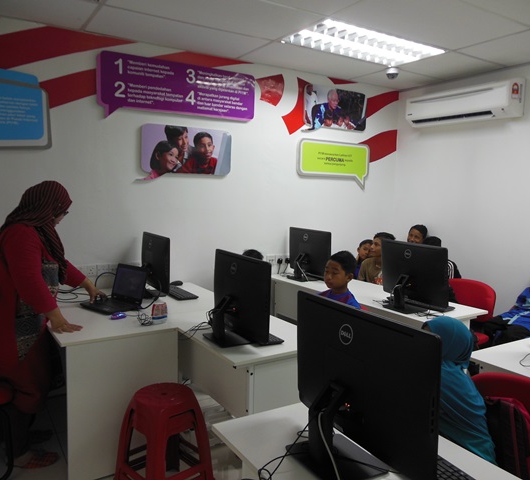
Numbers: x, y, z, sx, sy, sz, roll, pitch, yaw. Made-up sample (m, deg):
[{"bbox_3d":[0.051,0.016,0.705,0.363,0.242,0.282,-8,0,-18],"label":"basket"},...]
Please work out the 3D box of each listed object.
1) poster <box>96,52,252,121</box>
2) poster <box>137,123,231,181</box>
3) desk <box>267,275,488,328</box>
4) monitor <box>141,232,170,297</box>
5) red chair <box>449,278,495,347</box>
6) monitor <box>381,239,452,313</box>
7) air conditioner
[{"bbox_3d":[-0.639,-1.138,3.634,1.290,0.470,0.060,-3,7,-32],"label":"poster"},{"bbox_3d":[-0.638,-0.673,3.716,0.800,0.430,0.050,-3,7,-33],"label":"poster"},{"bbox_3d":[0.715,0.774,3.679,0.600,0.750,1.830,-3,7,-33],"label":"desk"},{"bbox_3d":[-0.810,0.183,3.361,0.220,0.437,0.575,-3,7,-32],"label":"monitor"},{"bbox_3d":[1.434,0.735,3.607,0.560,0.840,0.490,-3,7,-32],"label":"red chair"},{"bbox_3d":[0.953,0.242,3.099,0.220,0.441,0.570,-3,7,-32],"label":"monitor"},{"bbox_3d":[1.765,-1.216,4.206,0.220,0.305,1.060,-3,7,-32],"label":"air conditioner"}]

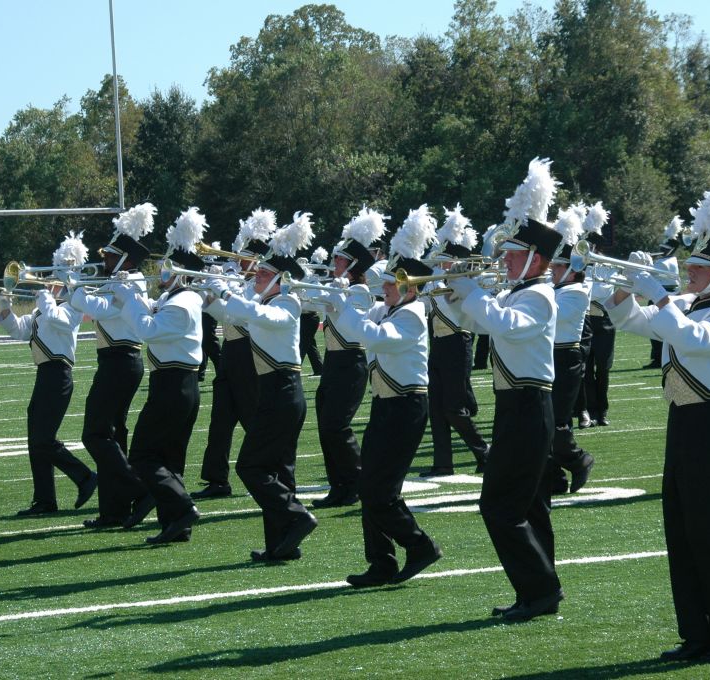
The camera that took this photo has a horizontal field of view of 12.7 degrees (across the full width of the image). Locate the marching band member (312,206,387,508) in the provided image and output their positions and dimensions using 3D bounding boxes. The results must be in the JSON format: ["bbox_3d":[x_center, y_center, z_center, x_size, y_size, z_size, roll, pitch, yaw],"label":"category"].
[{"bbox_3d":[-0.035,0.112,20.398,0.504,1.917,0.510,-3,2,-23],"label":"marching band member"}]

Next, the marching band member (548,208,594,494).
[{"bbox_3d":[1.319,0.074,20.624,0.504,1.835,0.510,-3,2,-23],"label":"marching band member"}]

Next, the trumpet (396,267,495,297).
[{"bbox_3d":[0.408,-0.264,14.350,0.500,0.155,0.130,-5,3,-27],"label":"trumpet"}]

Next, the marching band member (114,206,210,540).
[{"bbox_3d":[-1.162,0.217,19.200,0.550,1.990,0.520,-4,2,-25],"label":"marching band member"}]

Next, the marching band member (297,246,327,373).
[{"bbox_3d":[-0.618,-0.387,43.200,0.600,1.780,0.520,-4,2,-25],"label":"marching band member"}]

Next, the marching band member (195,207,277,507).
[{"bbox_3d":[-0.823,0.092,21.717,0.524,1.960,0.510,-3,2,-23],"label":"marching band member"}]

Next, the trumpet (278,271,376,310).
[{"bbox_3d":[-0.111,-0.225,15.700,0.510,0.170,0.130,6,-2,-24],"label":"trumpet"}]

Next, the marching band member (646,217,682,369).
[{"bbox_3d":[3.844,-0.592,39.643,0.485,1.875,0.510,-3,2,-23],"label":"marching band member"}]

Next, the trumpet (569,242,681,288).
[{"bbox_3d":[1.088,-0.296,12.800,0.490,0.165,0.130,13,-6,-27],"label":"trumpet"}]

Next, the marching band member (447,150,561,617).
[{"bbox_3d":[0.695,0.221,14.500,0.520,2.080,0.520,-4,2,-25],"label":"marching band member"}]

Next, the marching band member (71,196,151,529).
[{"bbox_3d":[-1.510,0.165,19.811,0.504,1.997,0.510,-3,2,-23],"label":"marching band member"}]

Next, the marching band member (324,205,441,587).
[{"bbox_3d":[0.135,0.272,15.601,0.553,1.854,0.510,-3,2,-23],"label":"marching band member"}]

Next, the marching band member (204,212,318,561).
[{"bbox_3d":[-0.510,0.251,17.168,0.582,1.859,0.510,-3,2,-23],"label":"marching band member"}]

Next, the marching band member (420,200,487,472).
[{"bbox_3d":[0.678,0.004,22.577,0.533,1.911,0.510,-3,2,-23],"label":"marching band member"}]

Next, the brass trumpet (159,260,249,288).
[{"bbox_3d":[-0.796,-0.344,16.950,0.510,0.155,0.125,7,-2,-23],"label":"brass trumpet"}]

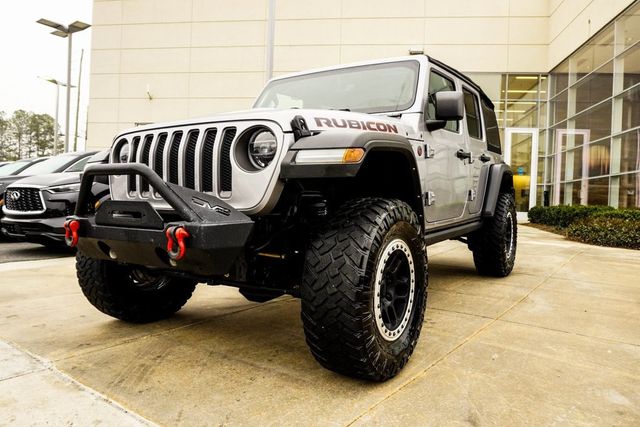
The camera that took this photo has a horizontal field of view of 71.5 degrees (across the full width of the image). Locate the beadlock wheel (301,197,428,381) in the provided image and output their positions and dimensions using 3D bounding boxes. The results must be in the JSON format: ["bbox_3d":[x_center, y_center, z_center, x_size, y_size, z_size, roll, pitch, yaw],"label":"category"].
[{"bbox_3d":[0.260,0.357,2.214,0.315,0.866,0.881,1,3,33],"label":"beadlock wheel"}]

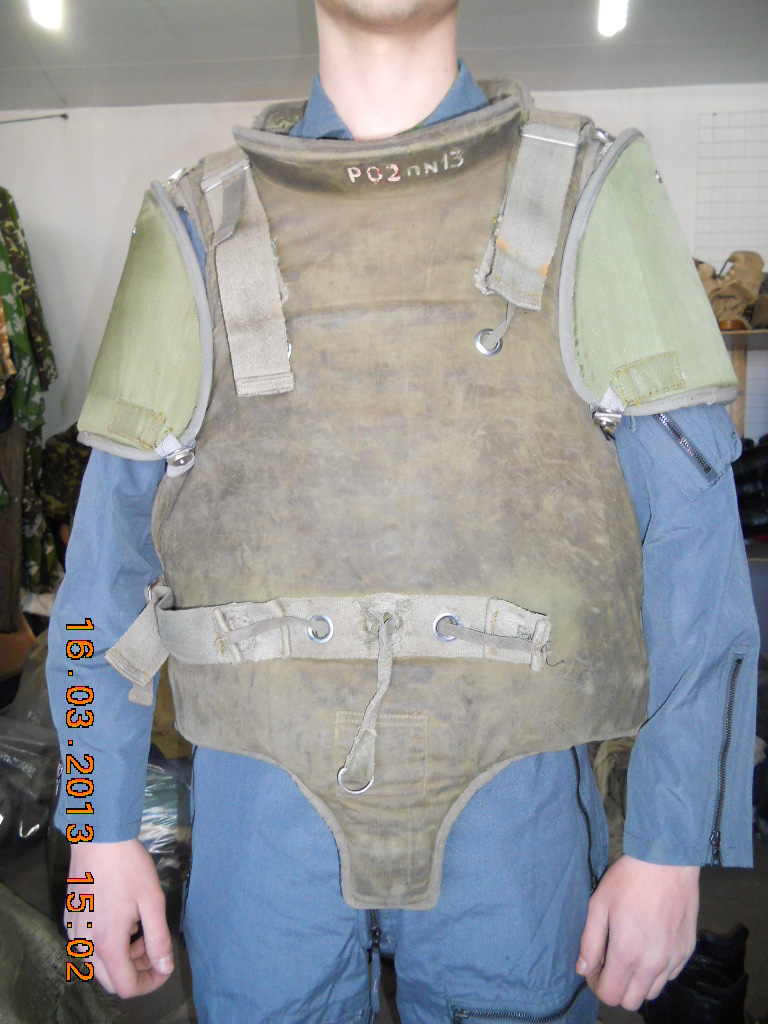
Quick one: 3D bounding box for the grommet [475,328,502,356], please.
[{"bbox_3d":[0.081,-0.131,0.615,0.021,0.021,0.004,0,0,0],"label":"grommet"}]

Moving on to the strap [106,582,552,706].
[{"bbox_3d":[-0.056,0.115,0.663,0.383,0.113,0.083,0,7,10],"label":"strap"}]

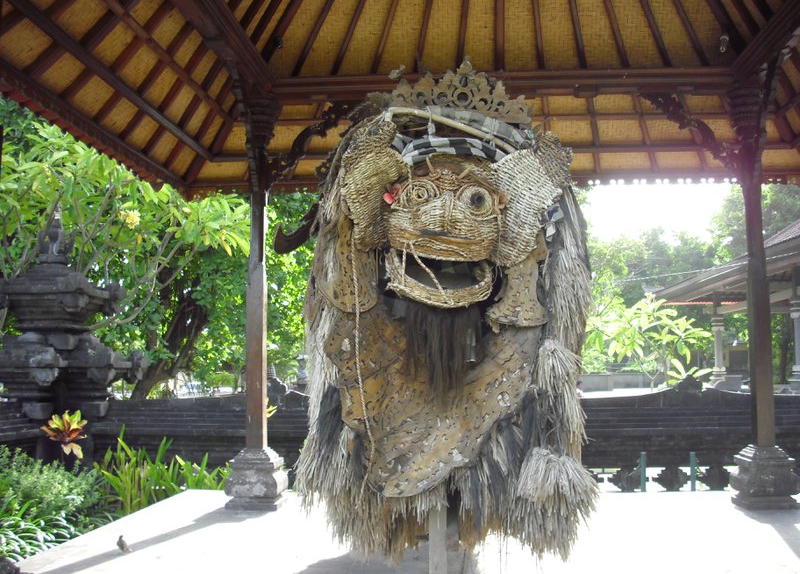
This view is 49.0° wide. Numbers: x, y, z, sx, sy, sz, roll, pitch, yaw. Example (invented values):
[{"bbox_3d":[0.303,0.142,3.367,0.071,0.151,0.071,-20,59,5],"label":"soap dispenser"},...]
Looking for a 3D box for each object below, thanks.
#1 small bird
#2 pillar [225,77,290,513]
[{"bbox_3d":[-1.745,1.623,5.562,0.125,0.112,0.067,-4,-6,35],"label":"small bird"},{"bbox_3d":[-1.229,0.058,7.601,0.427,3.597,0.427,-1,-5,4],"label":"pillar"}]

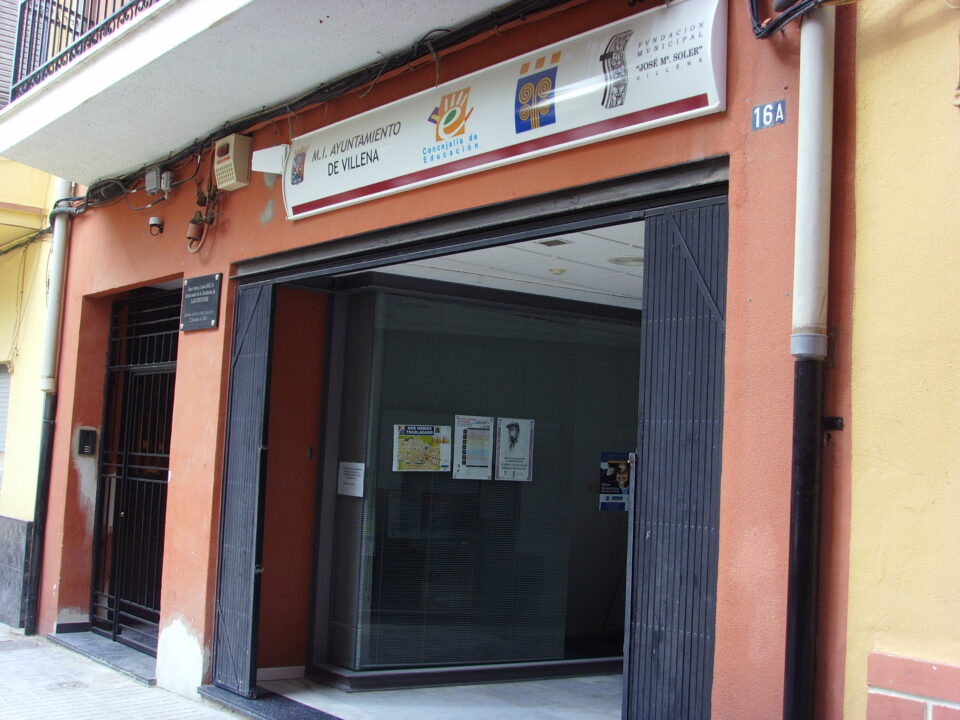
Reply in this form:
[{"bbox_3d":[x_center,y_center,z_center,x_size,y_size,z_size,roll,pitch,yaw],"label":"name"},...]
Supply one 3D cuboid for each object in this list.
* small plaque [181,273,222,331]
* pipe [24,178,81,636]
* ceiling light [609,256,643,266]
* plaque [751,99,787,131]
[{"bbox_3d":[-1.857,-0.380,7.213,0.022,0.357,0.543,7,-7,-40],"label":"small plaque"},{"bbox_3d":[-3.600,0.330,9.035,0.130,3.850,0.120,7,-7,-40],"label":"pipe"},{"bbox_3d":[0.856,-0.570,6.167,0.240,0.050,0.240,3,-5,0],"label":"ceiling light"},{"bbox_3d":[1.042,-0.882,3.897,0.010,0.086,0.140,7,-7,-40],"label":"plaque"}]

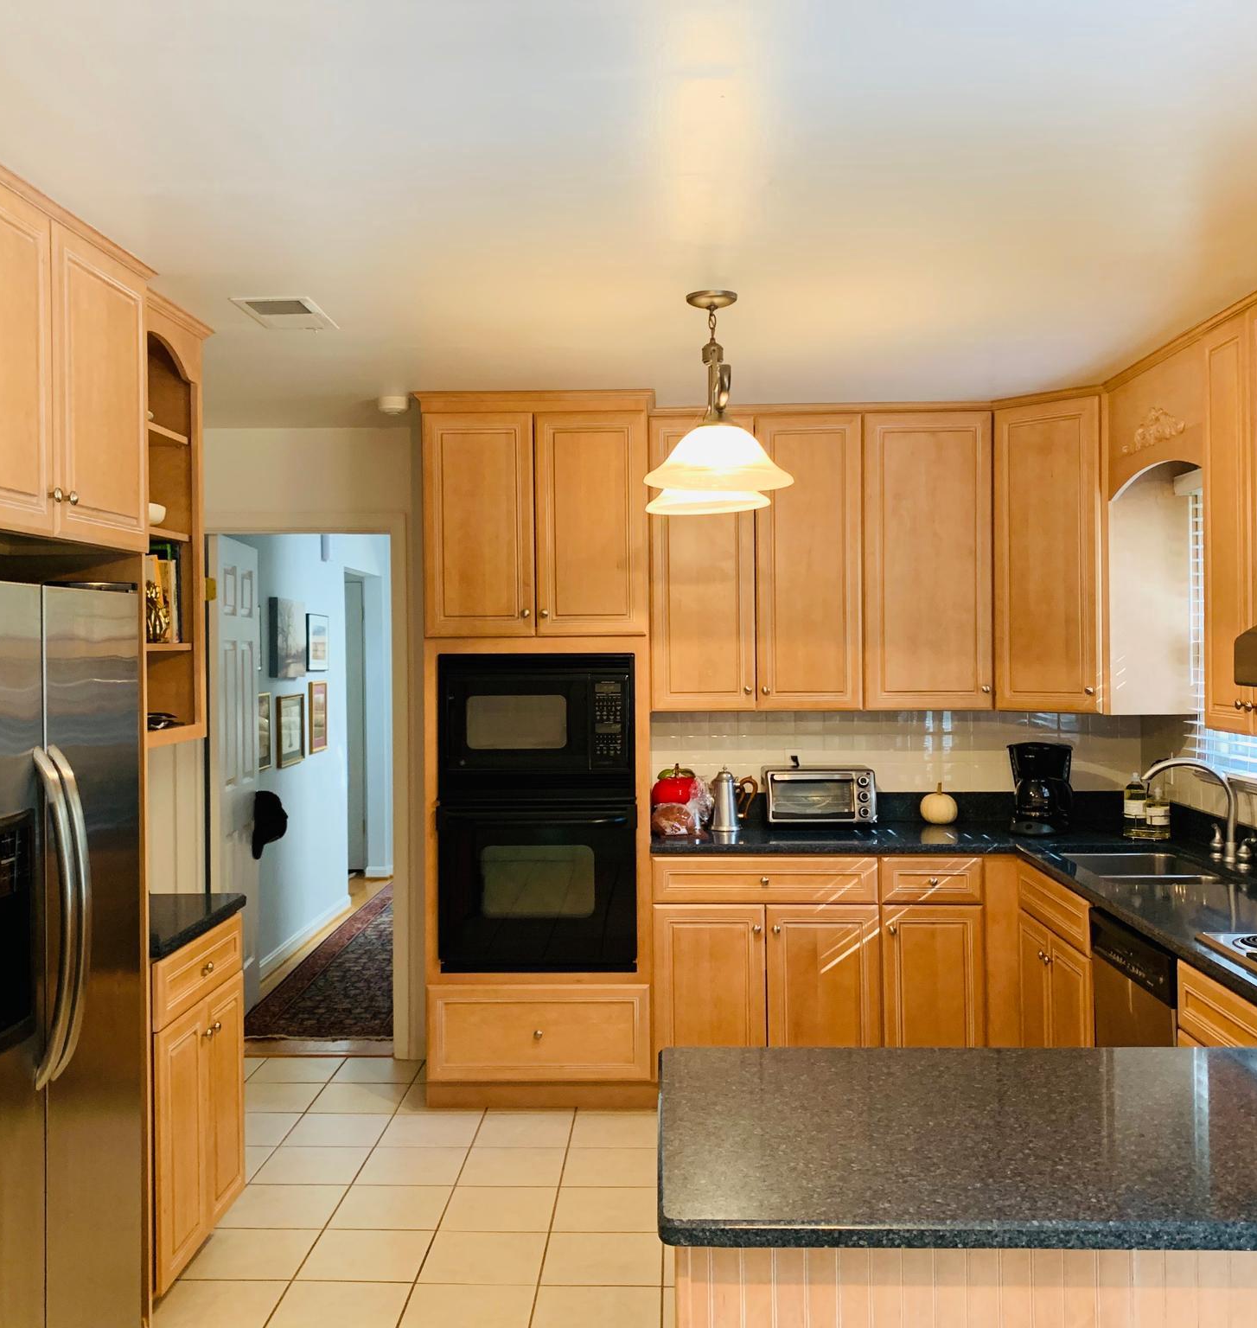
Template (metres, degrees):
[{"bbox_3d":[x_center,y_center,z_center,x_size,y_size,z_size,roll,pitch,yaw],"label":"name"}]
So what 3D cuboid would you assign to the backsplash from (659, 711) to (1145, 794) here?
[{"bbox_3d":[1.030,0.329,5.134,1.880,0.335,0.012,0,1,2],"label":"backsplash"}]

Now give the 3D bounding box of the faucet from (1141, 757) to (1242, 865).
[{"bbox_3d":[1.674,0.438,3.958,0.290,0.326,0.050,0,0,2],"label":"faucet"}]

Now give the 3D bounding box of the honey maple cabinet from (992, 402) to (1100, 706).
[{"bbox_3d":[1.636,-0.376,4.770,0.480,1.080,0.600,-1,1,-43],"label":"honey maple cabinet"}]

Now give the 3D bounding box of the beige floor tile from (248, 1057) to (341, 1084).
[{"bbox_3d":[-1.229,1.530,4.969,0.300,0.012,0.300,0,0,2],"label":"beige floor tile"}]

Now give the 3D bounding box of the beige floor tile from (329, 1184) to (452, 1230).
[{"bbox_3d":[-0.660,1.529,3.729,0.300,0.012,0.300,0,0,2],"label":"beige floor tile"}]

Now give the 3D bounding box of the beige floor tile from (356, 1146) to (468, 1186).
[{"bbox_3d":[-0.660,1.550,4.093,0.306,0.010,0.302,0,1,2],"label":"beige floor tile"}]

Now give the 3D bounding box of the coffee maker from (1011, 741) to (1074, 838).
[{"bbox_3d":[1.491,0.442,4.799,0.200,0.325,0.220,0,1,32],"label":"coffee maker"}]

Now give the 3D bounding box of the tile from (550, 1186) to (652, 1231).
[{"bbox_3d":[-0.051,1.550,3.769,0.306,0.010,0.302,0,1,2],"label":"tile"}]

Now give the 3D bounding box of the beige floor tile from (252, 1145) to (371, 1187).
[{"bbox_3d":[-0.970,1.552,4.105,0.306,0.010,0.302,0,1,2],"label":"beige floor tile"}]

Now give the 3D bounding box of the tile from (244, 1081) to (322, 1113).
[{"bbox_3d":[-1.239,1.531,4.664,0.300,0.012,0.300,0,0,2],"label":"tile"}]

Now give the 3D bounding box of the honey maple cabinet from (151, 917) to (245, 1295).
[{"bbox_3d":[-1.358,1.083,3.308,0.600,0.837,0.620,0,0,2],"label":"honey maple cabinet"}]

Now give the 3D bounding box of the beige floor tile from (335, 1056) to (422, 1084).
[{"bbox_3d":[-0.924,1.527,4.959,0.300,0.012,0.300,0,0,2],"label":"beige floor tile"}]

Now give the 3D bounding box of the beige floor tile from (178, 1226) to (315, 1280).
[{"bbox_3d":[-0.993,1.562,3.505,0.306,0.010,0.302,0,1,2],"label":"beige floor tile"}]

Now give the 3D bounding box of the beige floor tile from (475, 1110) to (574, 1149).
[{"bbox_3d":[-0.338,1.543,4.381,0.306,0.010,0.302,0,1,2],"label":"beige floor tile"}]

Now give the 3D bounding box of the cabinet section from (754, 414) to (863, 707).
[{"bbox_3d":[0.655,-0.365,4.931,0.385,1.058,0.319,0,0,2],"label":"cabinet section"}]

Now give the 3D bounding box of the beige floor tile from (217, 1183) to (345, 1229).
[{"bbox_3d":[-0.965,1.532,3.740,0.300,0.012,0.300,0,0,2],"label":"beige floor tile"}]

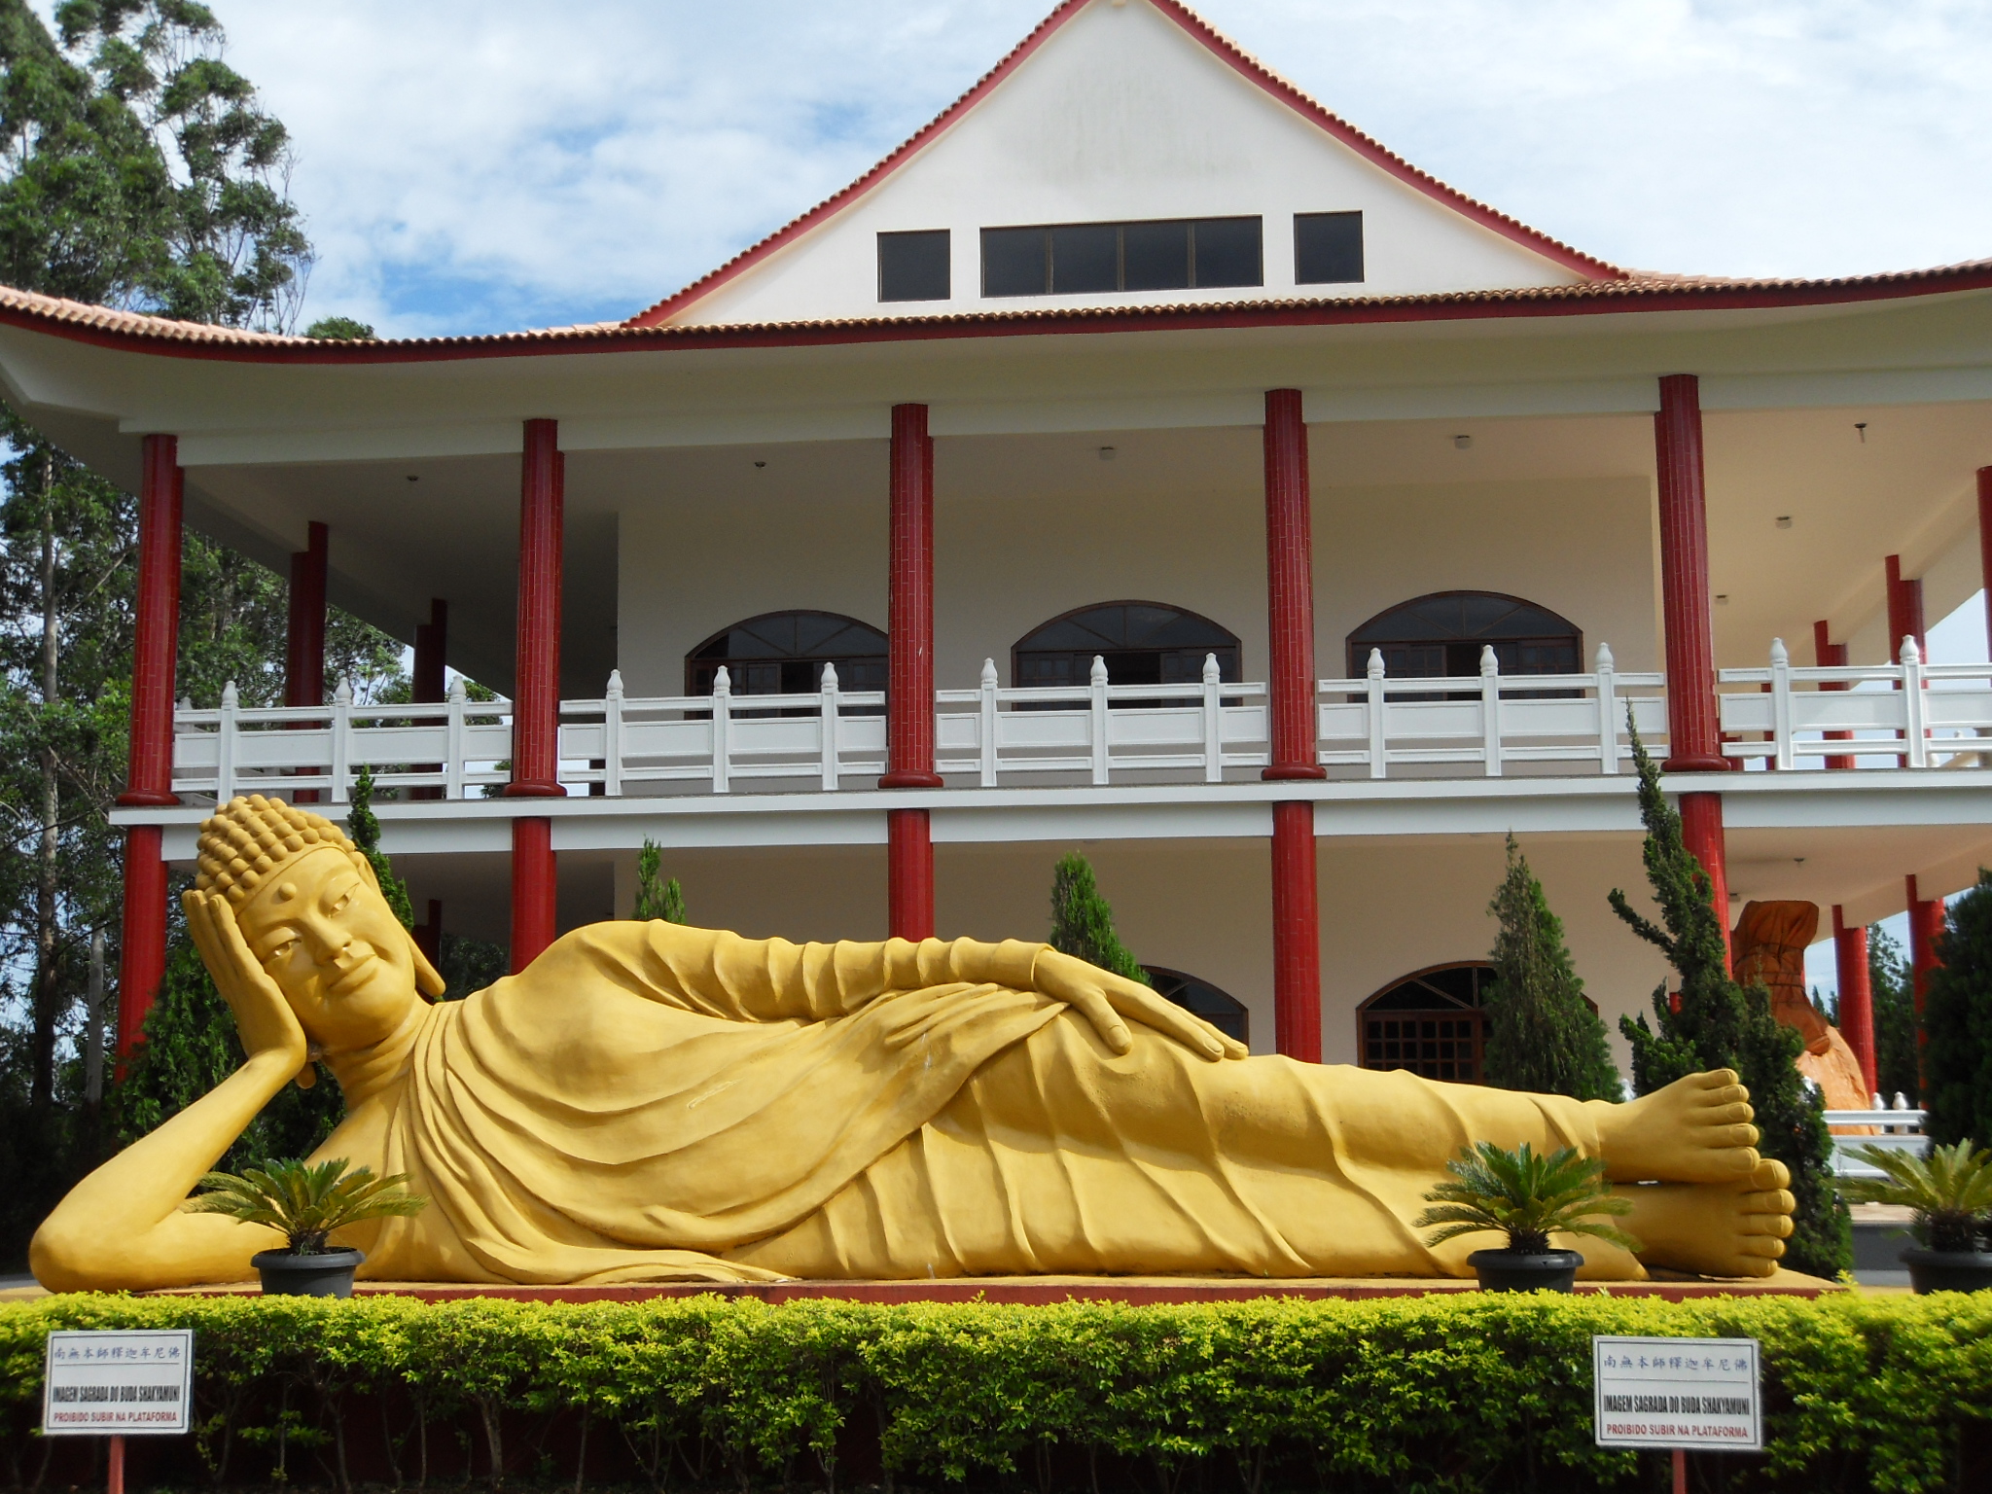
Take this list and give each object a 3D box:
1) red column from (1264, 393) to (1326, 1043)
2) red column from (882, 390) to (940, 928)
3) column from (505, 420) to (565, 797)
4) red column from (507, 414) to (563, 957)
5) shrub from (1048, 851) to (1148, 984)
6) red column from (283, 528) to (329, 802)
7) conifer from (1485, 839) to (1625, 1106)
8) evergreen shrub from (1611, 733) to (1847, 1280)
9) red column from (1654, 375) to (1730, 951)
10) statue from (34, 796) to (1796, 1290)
[{"bbox_3d":[3.135,0.501,25.992,0.650,8.723,0.650,-1,-8,6],"label":"red column"},{"bbox_3d":[-0.898,0.595,26.407,0.650,8.723,0.650,-1,-8,6],"label":"red column"},{"bbox_3d":[-5.008,-1.556,27.141,0.660,4.189,0.660,-1,-8,6],"label":"column"},{"bbox_3d":[-4.989,0.689,26.828,0.650,8.723,0.650,-1,-8,6],"label":"red column"},{"bbox_3d":[0.926,2.869,22.547,1.400,3.844,1.400,-1,-8,6],"label":"shrub"},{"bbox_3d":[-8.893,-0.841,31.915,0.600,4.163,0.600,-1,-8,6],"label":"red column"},{"bbox_3d":[4.956,2.735,22.138,1.500,3.926,1.500,-1,-8,6],"label":"conifer"},{"bbox_3d":[6.204,2.163,20.867,1.950,4.685,1.700,-1,-8,6],"label":"evergreen shrub"},{"bbox_3d":[7.234,0.406,25.570,0.650,8.723,0.650,-1,-8,6],"label":"red column"},{"bbox_3d":[-0.409,1.369,12.086,8.300,2.378,1.800,-1,-8,6],"label":"statue"}]

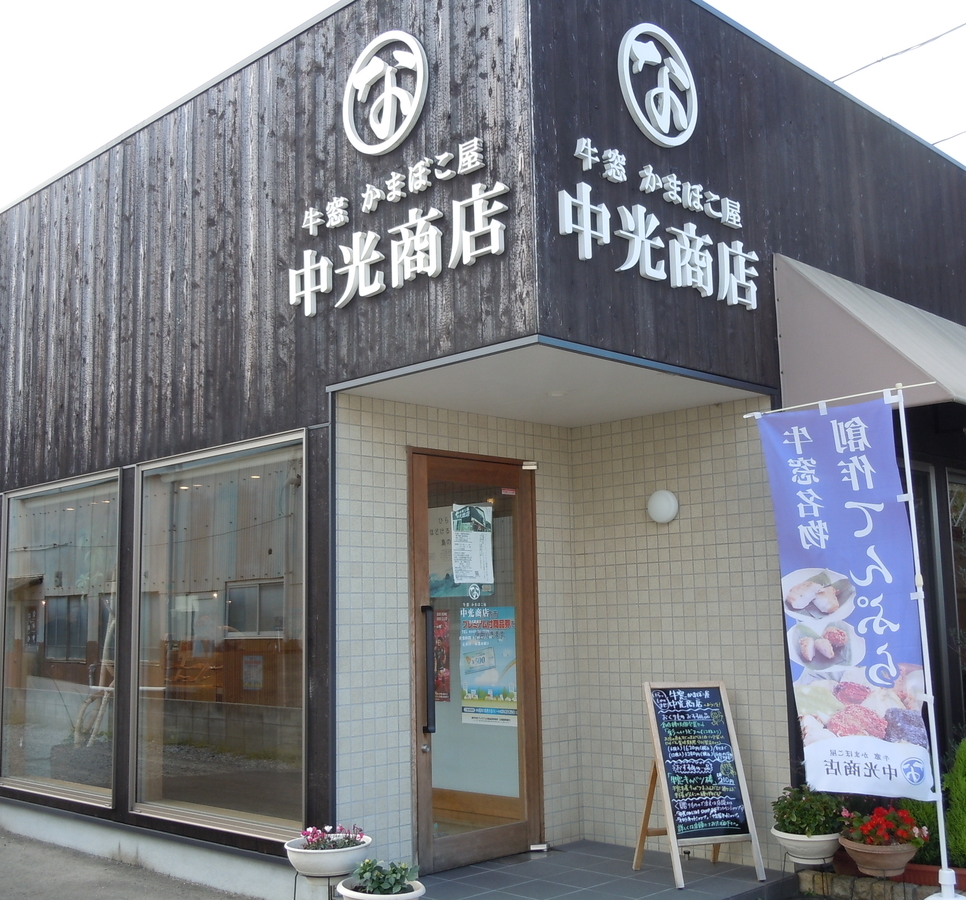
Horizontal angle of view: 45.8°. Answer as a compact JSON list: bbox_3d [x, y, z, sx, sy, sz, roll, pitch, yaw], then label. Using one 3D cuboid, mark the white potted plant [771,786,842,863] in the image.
[{"bbox_3d":[1.456,1.667,5.100,0.350,0.320,0.350,-9,-11,44],"label":"white potted plant"}]

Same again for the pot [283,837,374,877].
[{"bbox_3d":[-0.635,1.681,4.720,0.360,0.135,0.360,-1,-8,0],"label":"pot"}]

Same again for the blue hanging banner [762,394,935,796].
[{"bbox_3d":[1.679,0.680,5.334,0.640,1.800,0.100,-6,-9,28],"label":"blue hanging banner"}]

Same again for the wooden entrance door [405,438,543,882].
[{"bbox_3d":[-0.017,1.084,6.135,0.100,2.135,0.975,-9,-11,44],"label":"wooden entrance door"}]

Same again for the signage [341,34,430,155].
[{"bbox_3d":[-0.469,-1.699,5.434,0.575,0.575,0.060,-9,-11,44],"label":"signage"}]

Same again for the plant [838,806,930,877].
[{"bbox_3d":[1.707,1.671,4.900,0.355,0.275,0.350,-9,-11,44],"label":"plant"}]

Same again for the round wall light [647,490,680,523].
[{"bbox_3d":[0.986,0.312,6.300,0.180,0.183,0.120,-9,-11,44],"label":"round wall light"}]

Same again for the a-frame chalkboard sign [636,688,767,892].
[{"bbox_3d":[1.044,1.629,5.685,0.470,0.935,0.460,1,-8,-19],"label":"a-frame chalkboard sign"}]

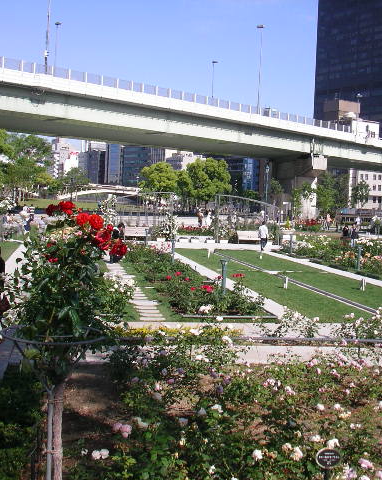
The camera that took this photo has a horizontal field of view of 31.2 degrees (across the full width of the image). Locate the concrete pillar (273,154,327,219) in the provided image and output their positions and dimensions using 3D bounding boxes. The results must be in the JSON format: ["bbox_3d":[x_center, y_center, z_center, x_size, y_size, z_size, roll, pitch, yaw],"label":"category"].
[{"bbox_3d":[15.730,-7.029,100.091,2.600,10.000,13.000,1,3,-16],"label":"concrete pillar"}]

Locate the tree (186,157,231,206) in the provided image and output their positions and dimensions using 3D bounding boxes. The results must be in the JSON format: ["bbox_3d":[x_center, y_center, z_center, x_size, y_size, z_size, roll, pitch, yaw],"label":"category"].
[{"bbox_3d":[2.763,-8.211,105.000,7.100,9.200,7.100,2,3,0],"label":"tree"}]

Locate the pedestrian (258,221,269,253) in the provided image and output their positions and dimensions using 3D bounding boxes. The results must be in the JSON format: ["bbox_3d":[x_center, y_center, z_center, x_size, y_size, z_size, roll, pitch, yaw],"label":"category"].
[{"bbox_3d":[4.103,-0.224,39.044,0.500,1.700,0.360,2,3,-6],"label":"pedestrian"}]

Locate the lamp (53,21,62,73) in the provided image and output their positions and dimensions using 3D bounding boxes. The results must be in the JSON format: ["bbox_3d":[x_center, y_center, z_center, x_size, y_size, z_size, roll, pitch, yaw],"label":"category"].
[{"bbox_3d":[-16.779,-22.203,86.267,0.400,10.300,1.200,-1,4,-43],"label":"lamp"}]

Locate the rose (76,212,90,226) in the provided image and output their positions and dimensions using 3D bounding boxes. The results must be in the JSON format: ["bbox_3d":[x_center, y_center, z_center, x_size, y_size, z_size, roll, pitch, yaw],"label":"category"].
[{"bbox_3d":[-0.823,-0.153,5.200,0.110,0.110,0.100,2,3,0],"label":"rose"}]

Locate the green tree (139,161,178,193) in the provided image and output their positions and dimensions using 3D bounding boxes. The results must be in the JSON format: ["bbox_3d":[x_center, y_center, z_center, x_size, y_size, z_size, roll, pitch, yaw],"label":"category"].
[{"bbox_3d":[-5.036,-8.135,106.000,6.200,8.300,6.200,2,3,0],"label":"green tree"}]

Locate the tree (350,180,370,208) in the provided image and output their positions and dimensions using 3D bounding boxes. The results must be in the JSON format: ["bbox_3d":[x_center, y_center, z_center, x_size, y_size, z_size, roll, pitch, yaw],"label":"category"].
[{"bbox_3d":[22.930,-4.945,93.163,2.700,6.300,2.700,2,3,0],"label":"tree"}]

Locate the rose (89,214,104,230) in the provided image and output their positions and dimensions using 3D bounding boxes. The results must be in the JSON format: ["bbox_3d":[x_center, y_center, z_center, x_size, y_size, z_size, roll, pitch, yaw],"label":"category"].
[{"bbox_3d":[-0.718,-0.133,5.200,0.115,0.115,0.100,2,3,0],"label":"rose"}]

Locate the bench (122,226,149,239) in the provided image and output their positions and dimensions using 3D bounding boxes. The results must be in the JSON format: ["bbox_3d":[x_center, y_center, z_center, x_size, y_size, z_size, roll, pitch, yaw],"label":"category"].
[{"bbox_3d":[-3.567,-0.423,45.022,1.650,0.840,0.600,2,3,-7],"label":"bench"}]

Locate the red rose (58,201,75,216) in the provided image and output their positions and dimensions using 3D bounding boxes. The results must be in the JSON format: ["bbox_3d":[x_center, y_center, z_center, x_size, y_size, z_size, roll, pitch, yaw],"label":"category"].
[{"bbox_3d":[-0.892,-0.226,4.900,0.125,0.110,0.120,2,3,0],"label":"red rose"}]

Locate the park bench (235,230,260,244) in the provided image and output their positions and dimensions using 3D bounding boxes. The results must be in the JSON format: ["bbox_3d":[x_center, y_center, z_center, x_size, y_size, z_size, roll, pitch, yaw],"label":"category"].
[{"bbox_3d":[3.767,-0.140,45.022,1.650,0.840,0.600,2,3,-7],"label":"park bench"}]

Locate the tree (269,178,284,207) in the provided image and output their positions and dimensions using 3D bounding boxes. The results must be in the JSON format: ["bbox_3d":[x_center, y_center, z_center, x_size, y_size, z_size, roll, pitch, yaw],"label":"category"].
[{"bbox_3d":[10.264,-4.478,82.150,1.800,5.800,1.800,2,3,0],"label":"tree"}]

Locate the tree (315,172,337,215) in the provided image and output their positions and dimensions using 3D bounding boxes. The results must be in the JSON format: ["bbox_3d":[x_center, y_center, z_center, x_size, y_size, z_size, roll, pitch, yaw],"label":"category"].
[{"bbox_3d":[16.638,-5.096,84.000,2.800,6.400,2.800,2,3,0],"label":"tree"}]

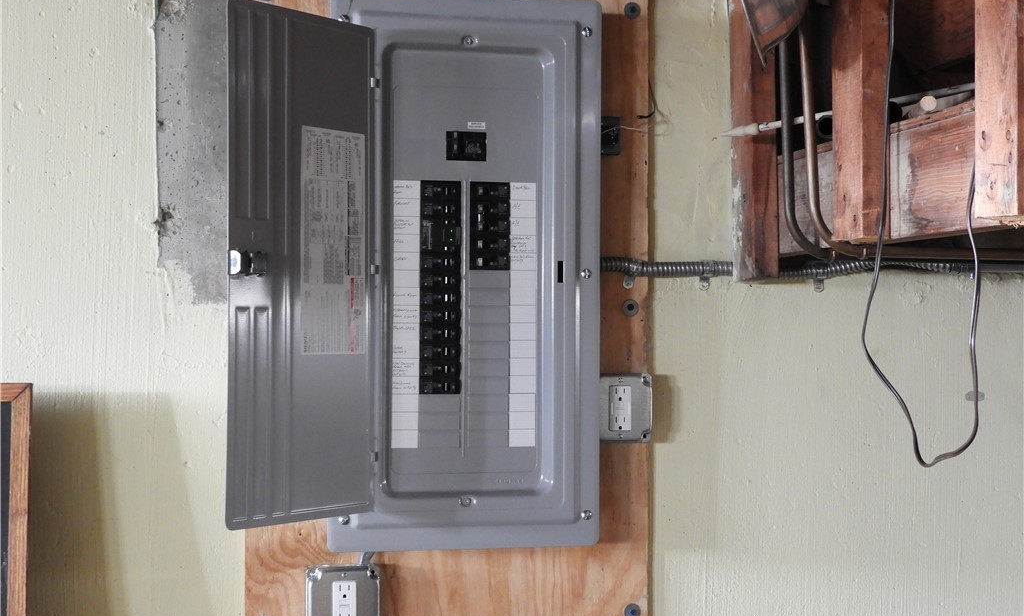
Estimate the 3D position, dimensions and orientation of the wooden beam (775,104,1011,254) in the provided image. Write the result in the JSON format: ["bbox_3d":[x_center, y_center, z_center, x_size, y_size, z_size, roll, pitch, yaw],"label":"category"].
[{"bbox_3d":[0.515,-0.166,2.206,0.040,0.150,0.710,0,-1,-14],"label":"wooden beam"}]

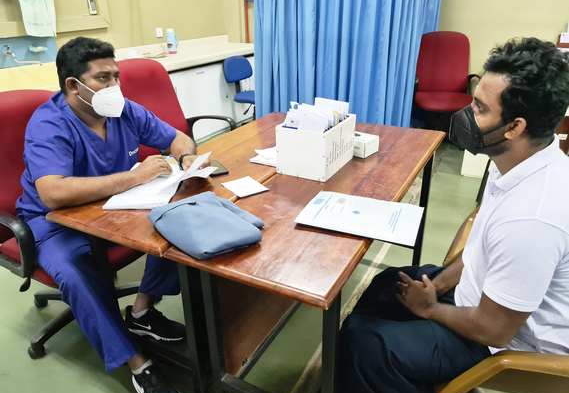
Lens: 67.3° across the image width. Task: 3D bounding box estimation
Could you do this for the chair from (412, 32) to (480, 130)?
[{"bbox_3d":[1.558,-1.039,4.225,0.620,1.070,0.680,4,25,9],"label":"chair"}]

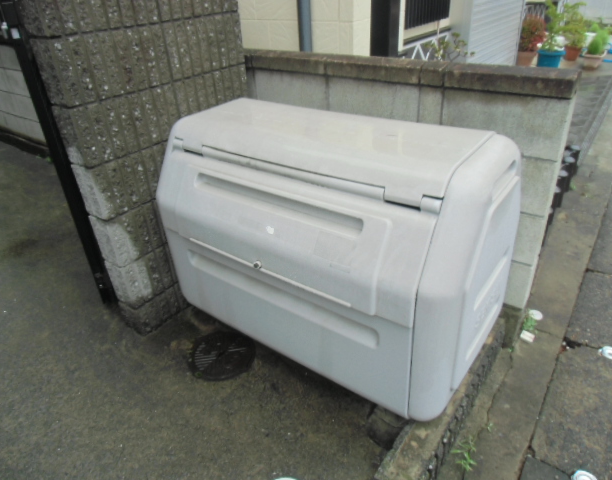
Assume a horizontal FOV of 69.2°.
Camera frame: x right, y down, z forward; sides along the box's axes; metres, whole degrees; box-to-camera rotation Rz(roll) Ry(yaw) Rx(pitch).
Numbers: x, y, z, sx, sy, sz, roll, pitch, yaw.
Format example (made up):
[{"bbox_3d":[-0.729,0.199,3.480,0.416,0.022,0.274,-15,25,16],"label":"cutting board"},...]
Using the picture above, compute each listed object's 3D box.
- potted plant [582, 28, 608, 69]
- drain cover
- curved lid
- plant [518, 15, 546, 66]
[{"bbox_3d":[3.728,-2.462,5.697,0.230,0.435,0.470,19,38,34],"label":"potted plant"},{"bbox_3d":[-0.323,0.447,1.726,0.274,0.020,0.274,-3,31,2],"label":"drain cover"},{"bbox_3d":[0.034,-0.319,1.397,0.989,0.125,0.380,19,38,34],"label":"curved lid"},{"bbox_3d":[2.803,-2.447,5.532,0.356,0.690,0.356,19,38,34],"label":"plant"}]

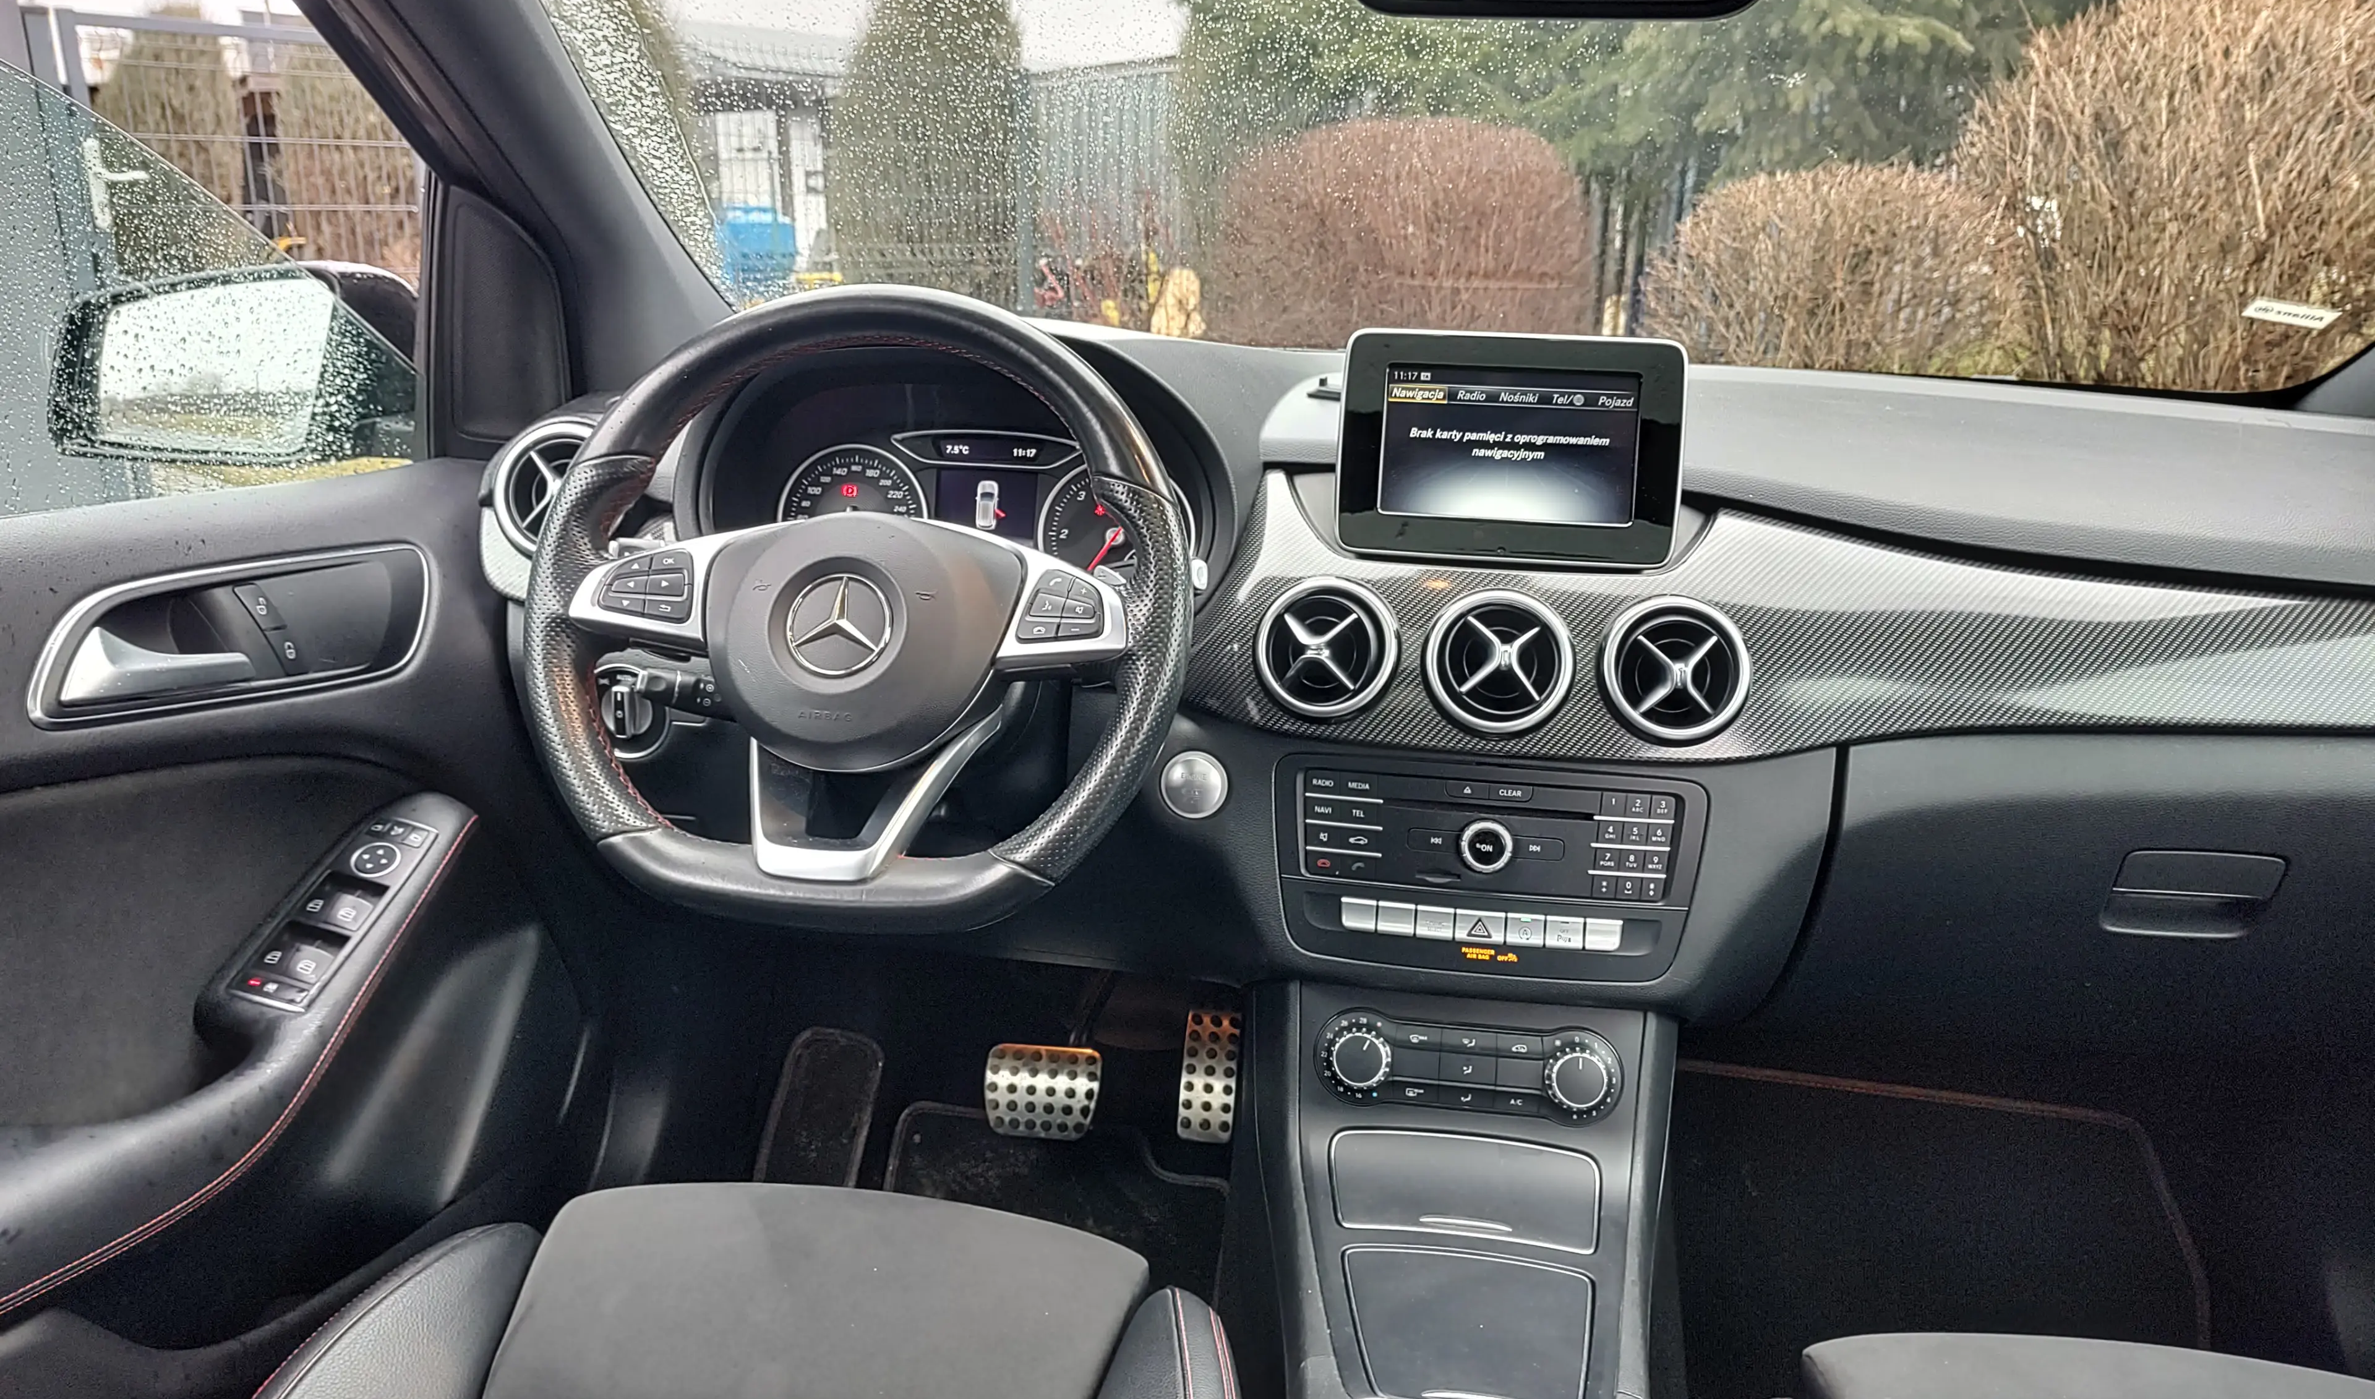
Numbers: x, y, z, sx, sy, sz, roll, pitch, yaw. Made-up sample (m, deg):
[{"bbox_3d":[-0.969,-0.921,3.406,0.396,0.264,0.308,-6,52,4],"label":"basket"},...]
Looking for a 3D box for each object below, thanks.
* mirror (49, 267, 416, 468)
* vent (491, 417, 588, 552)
[{"bbox_3d":[-0.675,-0.241,1.140,0.220,0.142,0.120,1,12,0],"label":"mirror"},{"bbox_3d":[-0.387,-0.132,0.997,0.090,0.090,0.040,3,2,7],"label":"vent"}]

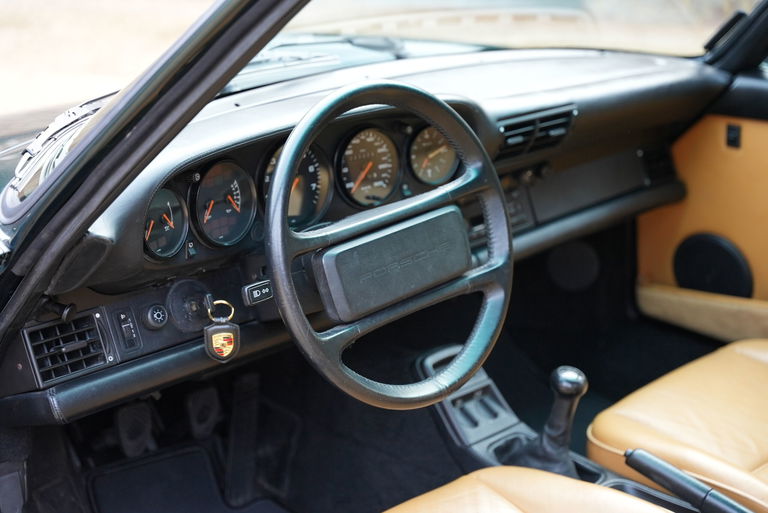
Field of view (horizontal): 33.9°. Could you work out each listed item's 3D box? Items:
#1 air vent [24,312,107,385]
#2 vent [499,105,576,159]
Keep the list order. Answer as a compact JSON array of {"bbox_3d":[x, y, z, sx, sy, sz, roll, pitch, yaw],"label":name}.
[{"bbox_3d":[-0.364,0.105,1.434,0.096,0.066,0.030,-18,2,-43],"label":"air vent"},{"bbox_3d":[0.195,-0.172,1.722,0.167,0.063,0.030,-18,43,-43],"label":"vent"}]

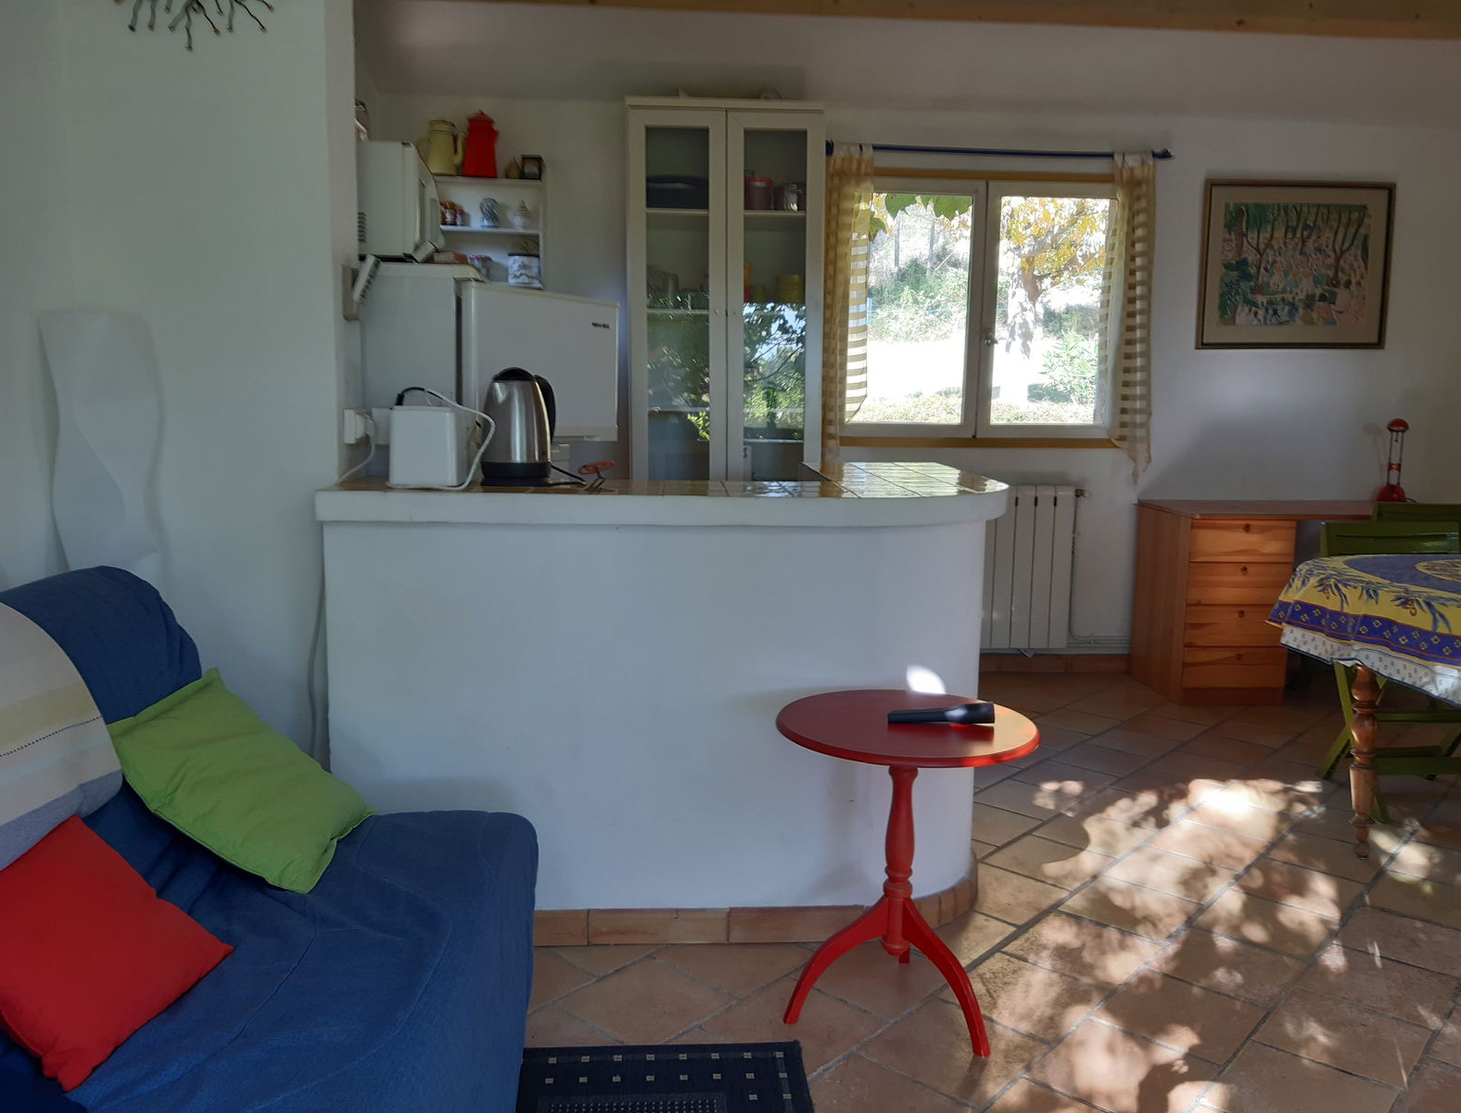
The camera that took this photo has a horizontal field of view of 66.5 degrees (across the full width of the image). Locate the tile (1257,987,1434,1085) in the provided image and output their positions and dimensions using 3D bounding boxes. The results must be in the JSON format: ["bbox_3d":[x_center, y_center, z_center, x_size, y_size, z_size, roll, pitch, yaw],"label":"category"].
[{"bbox_3d":[1.133,0.891,2.059,0.242,0.012,0.250,8,11,42],"label":"tile"}]

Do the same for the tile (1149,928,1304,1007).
[{"bbox_3d":[1.041,0.864,2.337,0.244,0.015,0.252,7,10,42],"label":"tile"}]

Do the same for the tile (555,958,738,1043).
[{"bbox_3d":[-0.165,0.882,2.185,0.248,0.015,0.248,7,10,41],"label":"tile"}]

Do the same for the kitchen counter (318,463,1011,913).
[{"bbox_3d":[-0.076,0.248,3.062,1.600,0.939,1.580,0,7,-2],"label":"kitchen counter"}]

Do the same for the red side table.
[{"bbox_3d":[0.317,0.596,2.126,0.473,0.577,0.473,1,7,0],"label":"red side table"}]

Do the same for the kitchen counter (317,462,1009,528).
[{"bbox_3d":[-0.074,-0.184,3.006,1.600,0.069,1.580,0,7,-2],"label":"kitchen counter"}]

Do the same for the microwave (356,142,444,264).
[{"bbox_3d":[-1.009,-0.941,3.079,0.370,0.305,0.465,0,7,-6],"label":"microwave"}]

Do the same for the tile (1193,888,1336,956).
[{"bbox_3d":[1.205,0.829,2.505,0.242,0.012,0.250,8,11,42],"label":"tile"}]

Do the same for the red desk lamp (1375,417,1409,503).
[{"bbox_3d":[2.802,-0.402,4.704,0.130,0.356,0.140,4,8,25],"label":"red desk lamp"}]

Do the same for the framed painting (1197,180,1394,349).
[{"bbox_3d":[2.414,-1.239,4.763,0.826,0.694,0.030,0,7,-3],"label":"framed painting"}]

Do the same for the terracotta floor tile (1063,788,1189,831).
[{"bbox_3d":[1.181,0.752,3.286,0.248,0.015,0.248,7,10,41],"label":"terracotta floor tile"}]

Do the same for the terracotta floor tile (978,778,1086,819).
[{"bbox_3d":[0.889,0.733,3.330,0.244,0.015,0.252,7,10,42],"label":"terracotta floor tile"}]

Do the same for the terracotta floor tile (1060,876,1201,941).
[{"bbox_3d":[0.943,0.835,2.630,0.248,0.015,0.248,7,10,41],"label":"terracotta floor tile"}]

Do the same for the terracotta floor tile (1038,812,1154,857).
[{"bbox_3d":[1.002,0.776,3.088,0.248,0.015,0.248,7,10,41],"label":"terracotta floor tile"}]

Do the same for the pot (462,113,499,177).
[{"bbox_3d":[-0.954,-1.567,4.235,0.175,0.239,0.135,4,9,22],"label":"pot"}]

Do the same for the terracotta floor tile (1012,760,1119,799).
[{"bbox_3d":[1.069,0.716,3.556,0.248,0.015,0.248,7,10,41],"label":"terracotta floor tile"}]

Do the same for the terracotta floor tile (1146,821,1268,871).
[{"bbox_3d":[1.266,0.767,2.948,0.242,0.012,0.250,8,11,42],"label":"terracotta floor tile"}]

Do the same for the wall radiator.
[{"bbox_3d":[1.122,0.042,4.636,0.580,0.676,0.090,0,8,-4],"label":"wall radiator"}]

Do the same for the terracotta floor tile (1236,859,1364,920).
[{"bbox_3d":[1.404,0.823,2.750,0.248,0.015,0.248,7,10,41],"label":"terracotta floor tile"}]

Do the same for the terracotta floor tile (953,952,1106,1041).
[{"bbox_3d":[0.578,0.865,2.192,0.242,0.012,0.250,8,11,42],"label":"terracotta floor tile"}]

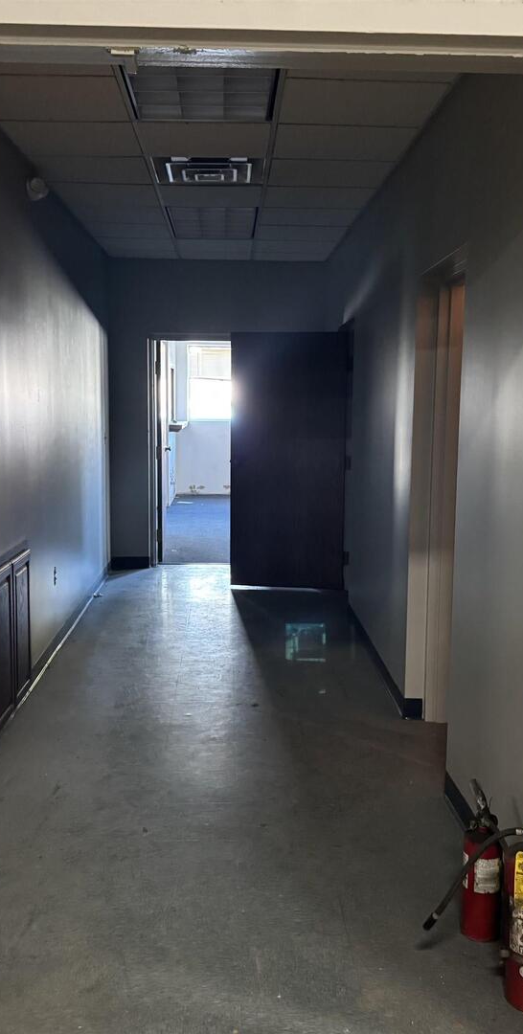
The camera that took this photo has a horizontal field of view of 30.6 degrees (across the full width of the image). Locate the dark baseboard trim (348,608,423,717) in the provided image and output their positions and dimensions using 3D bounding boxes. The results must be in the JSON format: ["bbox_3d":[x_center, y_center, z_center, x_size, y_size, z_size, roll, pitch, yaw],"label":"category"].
[{"bbox_3d":[0.687,0.789,5.622,0.093,0.101,2.149,0,7,-2],"label":"dark baseboard trim"}]

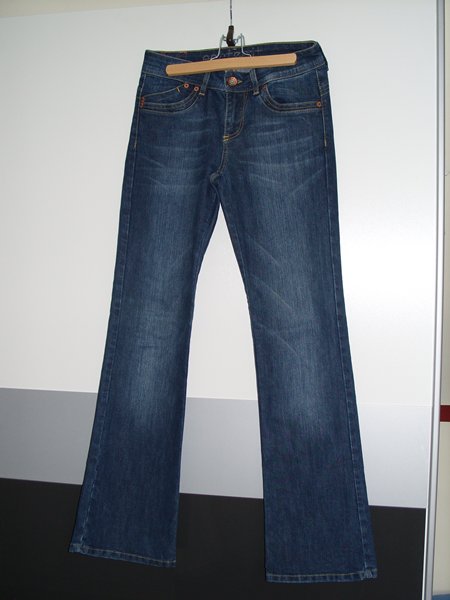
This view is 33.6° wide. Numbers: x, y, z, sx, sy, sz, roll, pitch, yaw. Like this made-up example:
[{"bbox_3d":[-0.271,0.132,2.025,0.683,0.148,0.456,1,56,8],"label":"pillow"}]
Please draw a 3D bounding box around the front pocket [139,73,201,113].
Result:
[{"bbox_3d":[-0.111,-0.415,1.492,0.125,0.080,0.020,1,3,15],"label":"front pocket"}]

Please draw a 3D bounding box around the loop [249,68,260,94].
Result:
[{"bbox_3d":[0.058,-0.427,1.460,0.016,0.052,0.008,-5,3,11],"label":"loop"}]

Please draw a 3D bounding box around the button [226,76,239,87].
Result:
[{"bbox_3d":[0.015,-0.429,1.463,0.021,0.019,0.008,1,3,11],"label":"button"}]

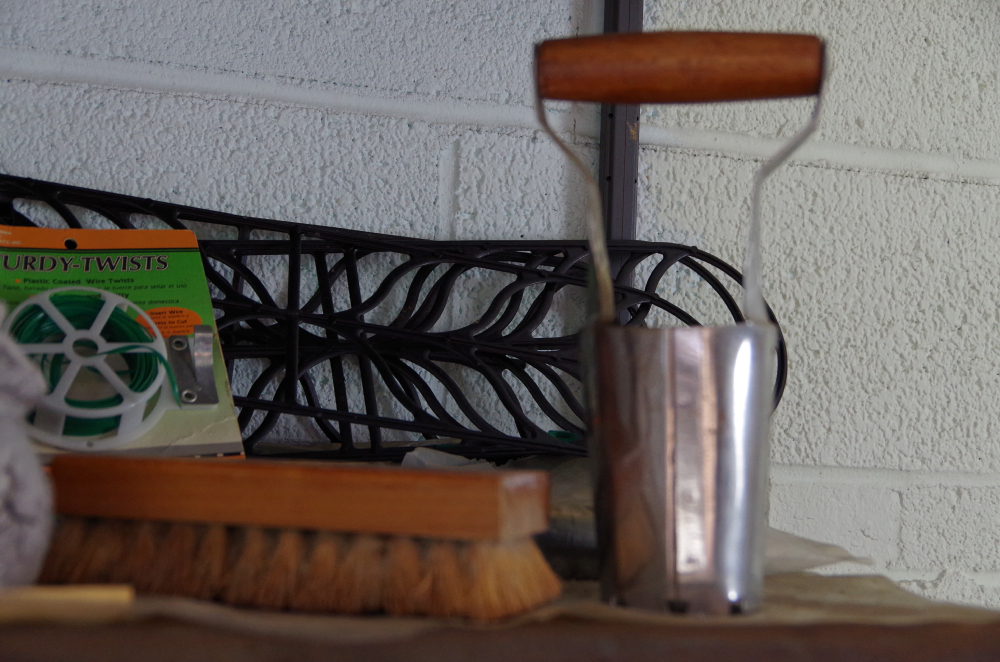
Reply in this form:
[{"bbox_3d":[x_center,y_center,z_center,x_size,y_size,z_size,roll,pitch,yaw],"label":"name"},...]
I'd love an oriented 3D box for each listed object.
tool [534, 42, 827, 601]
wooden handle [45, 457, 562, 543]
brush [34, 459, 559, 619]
[{"bbox_3d":[0.073,-0.004,0.670,0.118,0.231,0.076,0,-2,7],"label":"tool"},{"bbox_3d":[-0.084,0.064,0.666,0.206,0.024,0.045,0,-2,25],"label":"wooden handle"},{"bbox_3d":[-0.084,0.079,0.666,0.212,0.053,0.057,0,-2,25],"label":"brush"}]

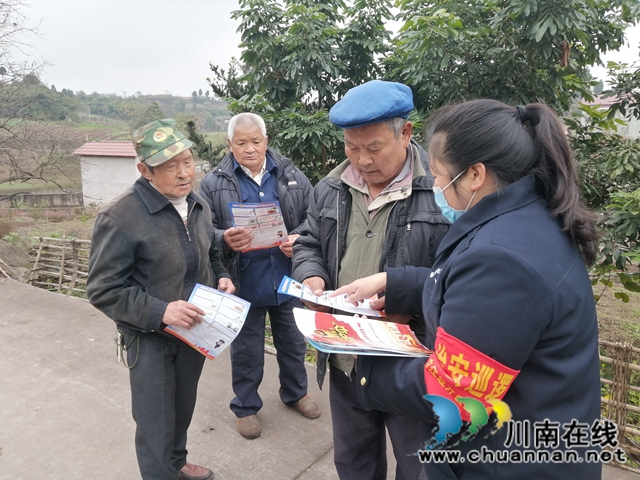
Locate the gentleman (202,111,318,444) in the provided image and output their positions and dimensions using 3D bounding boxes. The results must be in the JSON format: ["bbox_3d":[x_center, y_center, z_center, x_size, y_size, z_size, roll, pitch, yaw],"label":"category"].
[{"bbox_3d":[-0.310,0.195,2.510,0.570,1.640,0.450,-2,9,-14],"label":"gentleman"}]

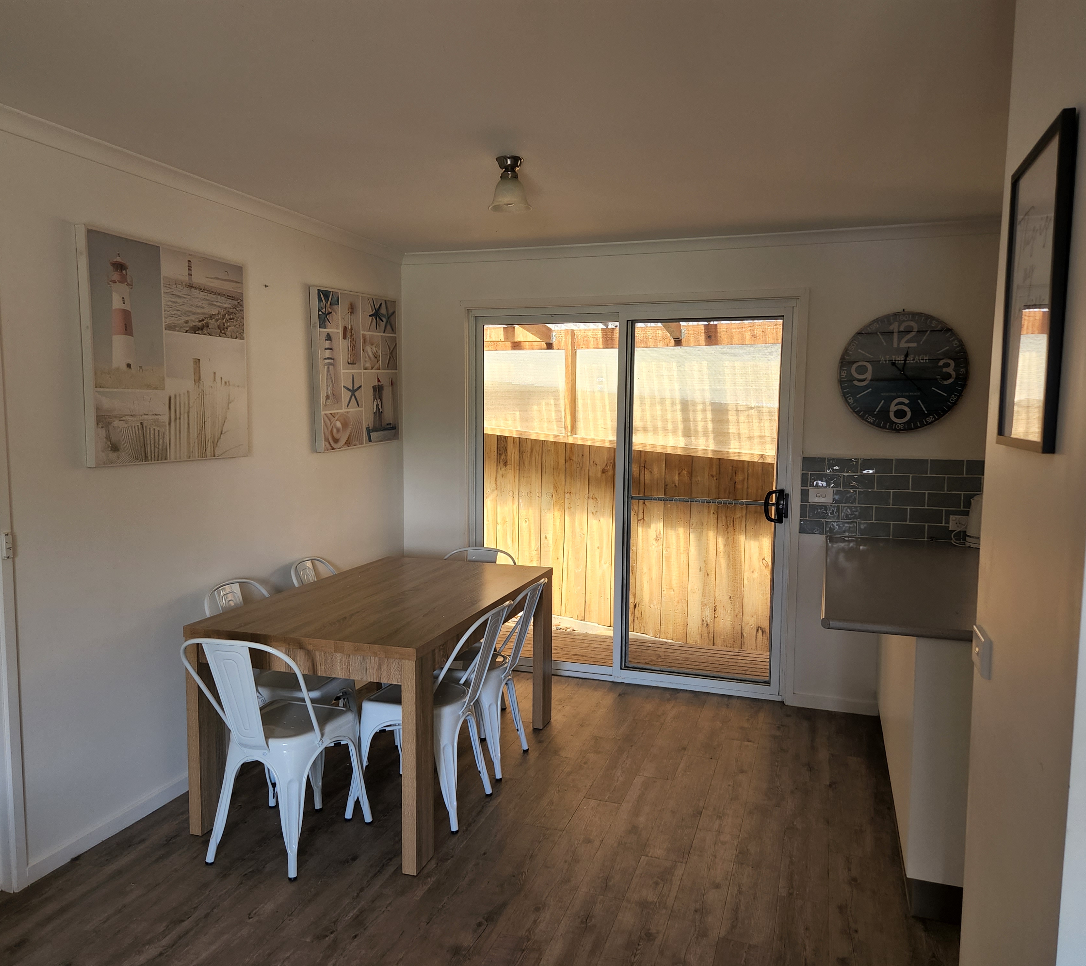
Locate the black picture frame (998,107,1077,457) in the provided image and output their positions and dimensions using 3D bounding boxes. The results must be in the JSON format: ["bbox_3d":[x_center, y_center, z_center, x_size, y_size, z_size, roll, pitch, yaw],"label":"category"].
[{"bbox_3d":[0.753,-0.283,1.322,0.018,0.459,0.345,2,6,18],"label":"black picture frame"}]

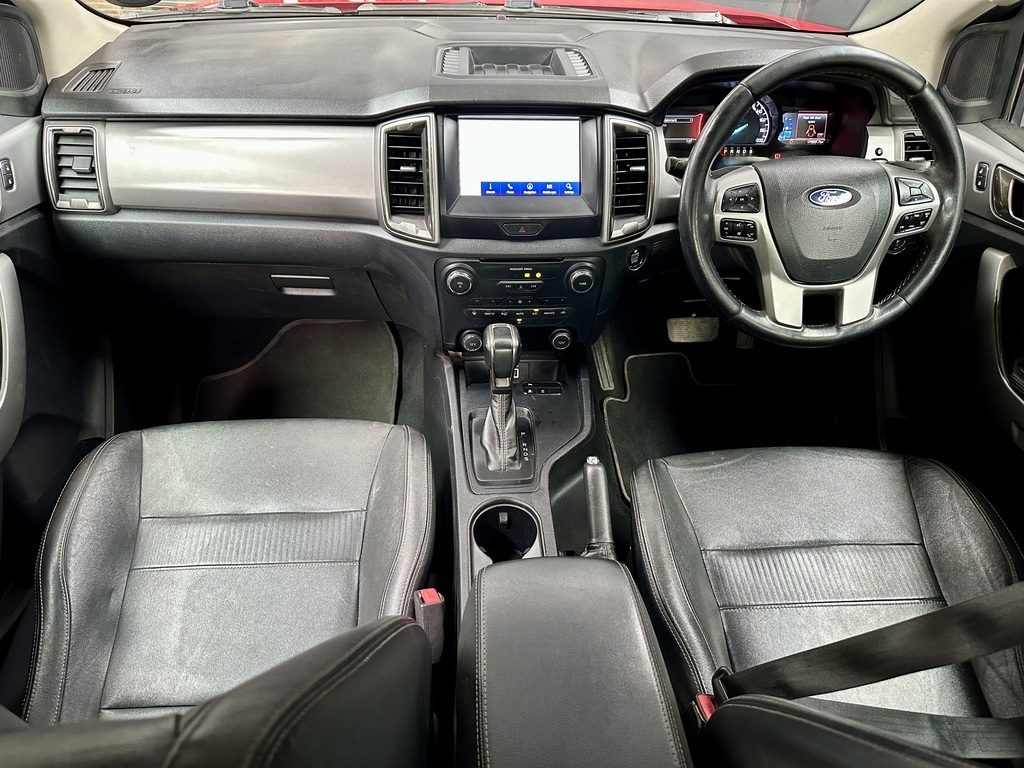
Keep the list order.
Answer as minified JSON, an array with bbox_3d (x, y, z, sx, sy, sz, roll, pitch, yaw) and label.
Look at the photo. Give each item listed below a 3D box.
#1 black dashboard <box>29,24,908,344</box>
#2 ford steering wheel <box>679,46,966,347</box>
[{"bbox_3d":[-0.003,-0.362,1.210,1.430,0.390,0.560,-1,37,-5],"label":"black dashboard"},{"bbox_3d":[0.408,-0.242,0.954,0.380,0.380,0.100,-1,13,-4],"label":"ford steering wheel"}]

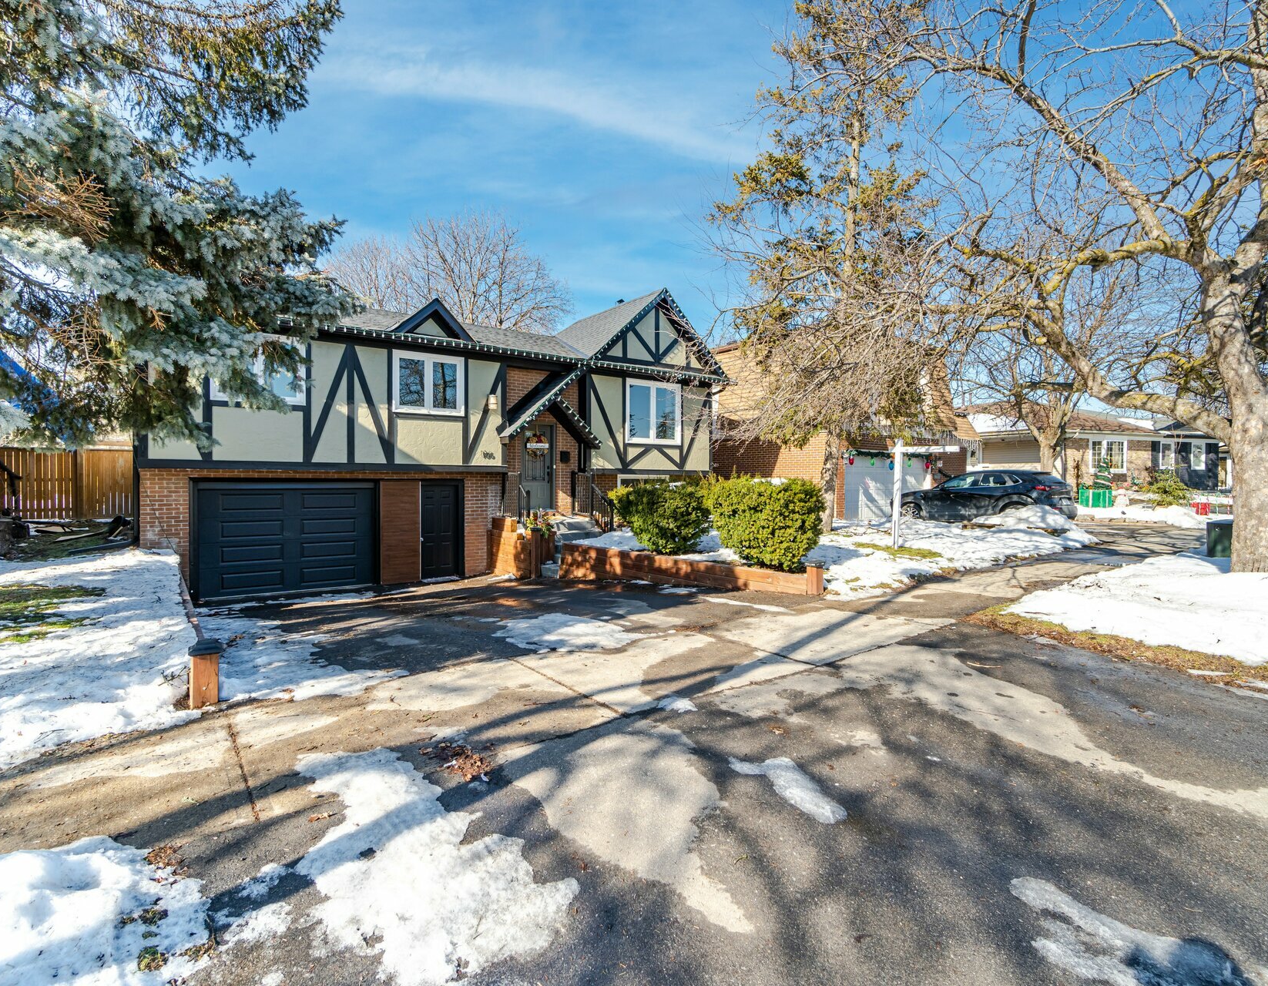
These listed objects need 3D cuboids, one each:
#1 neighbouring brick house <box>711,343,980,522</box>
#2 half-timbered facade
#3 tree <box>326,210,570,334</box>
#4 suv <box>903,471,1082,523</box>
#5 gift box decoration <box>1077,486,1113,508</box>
[{"bbox_3d":[7.482,-2.555,24.901,9.200,6.600,9.200,-1,1,-35],"label":"neighbouring brick house"},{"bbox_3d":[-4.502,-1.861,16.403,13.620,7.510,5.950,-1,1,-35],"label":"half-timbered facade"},{"bbox_3d":[-8.358,-5.935,27.907,11.000,13.860,11.000,0,1,0],"label":"tree"},{"bbox_3d":[9.409,0.143,16.963,1.830,1.560,4.420,-1,1,-35],"label":"suv"},{"bbox_3d":[16.855,0.148,22.500,0.720,0.740,0.720,0,1,-22],"label":"gift box decoration"}]

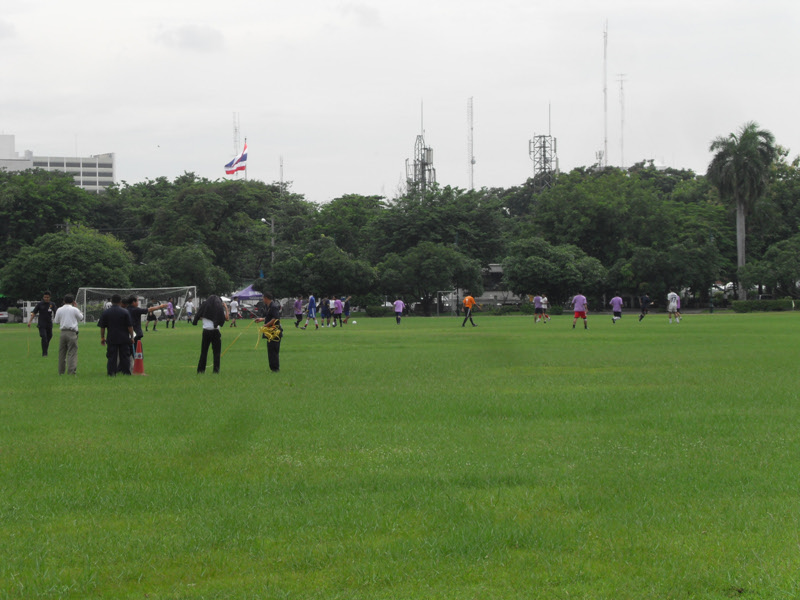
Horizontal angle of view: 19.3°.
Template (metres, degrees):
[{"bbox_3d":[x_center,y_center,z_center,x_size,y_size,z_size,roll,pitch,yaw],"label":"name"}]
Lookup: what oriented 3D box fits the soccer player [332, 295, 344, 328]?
[{"bbox_3d":[-3.222,0.613,122.500,0.550,1.640,0.550,-1,0,-41],"label":"soccer player"}]

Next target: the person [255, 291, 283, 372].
[{"bbox_3d":[-2.723,0.676,49.000,0.500,1.710,0.500,-1,0,-22],"label":"person"}]

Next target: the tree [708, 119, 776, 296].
[{"bbox_3d":[28.539,-6.961,197.000,5.800,15.800,5.800,-1,0,0],"label":"tree"}]

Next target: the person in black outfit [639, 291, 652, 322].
[{"bbox_3d":[13.201,0.405,126.500,0.750,1.570,0.550,-1,0,-37],"label":"person in black outfit"}]

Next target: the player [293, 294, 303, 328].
[{"bbox_3d":[-5.019,0.566,116.000,0.550,1.670,0.500,-1,0,23],"label":"player"}]

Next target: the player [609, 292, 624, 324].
[{"bbox_3d":[10.516,0.374,114.500,0.620,1.600,0.600,-1,0,30],"label":"player"}]

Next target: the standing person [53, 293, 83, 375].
[{"bbox_3d":[-6.898,0.736,49.200,0.570,1.700,0.420,-1,0,14],"label":"standing person"}]

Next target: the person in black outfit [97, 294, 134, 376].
[{"bbox_3d":[-5.857,0.733,48.700,0.700,1.700,0.380,-1,0,5],"label":"person in black outfit"}]

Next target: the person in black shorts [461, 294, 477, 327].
[{"bbox_3d":[3.366,0.478,115.000,0.750,1.710,0.600,-1,0,-41],"label":"person in black shorts"}]

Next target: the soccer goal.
[{"bbox_3d":[-17.505,0.378,156.159,7.450,2.450,2.500,-1,0,-22],"label":"soccer goal"}]

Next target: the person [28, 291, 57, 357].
[{"bbox_3d":[-9.465,0.647,62.500,0.680,1.760,0.480,-1,0,-5],"label":"person"}]

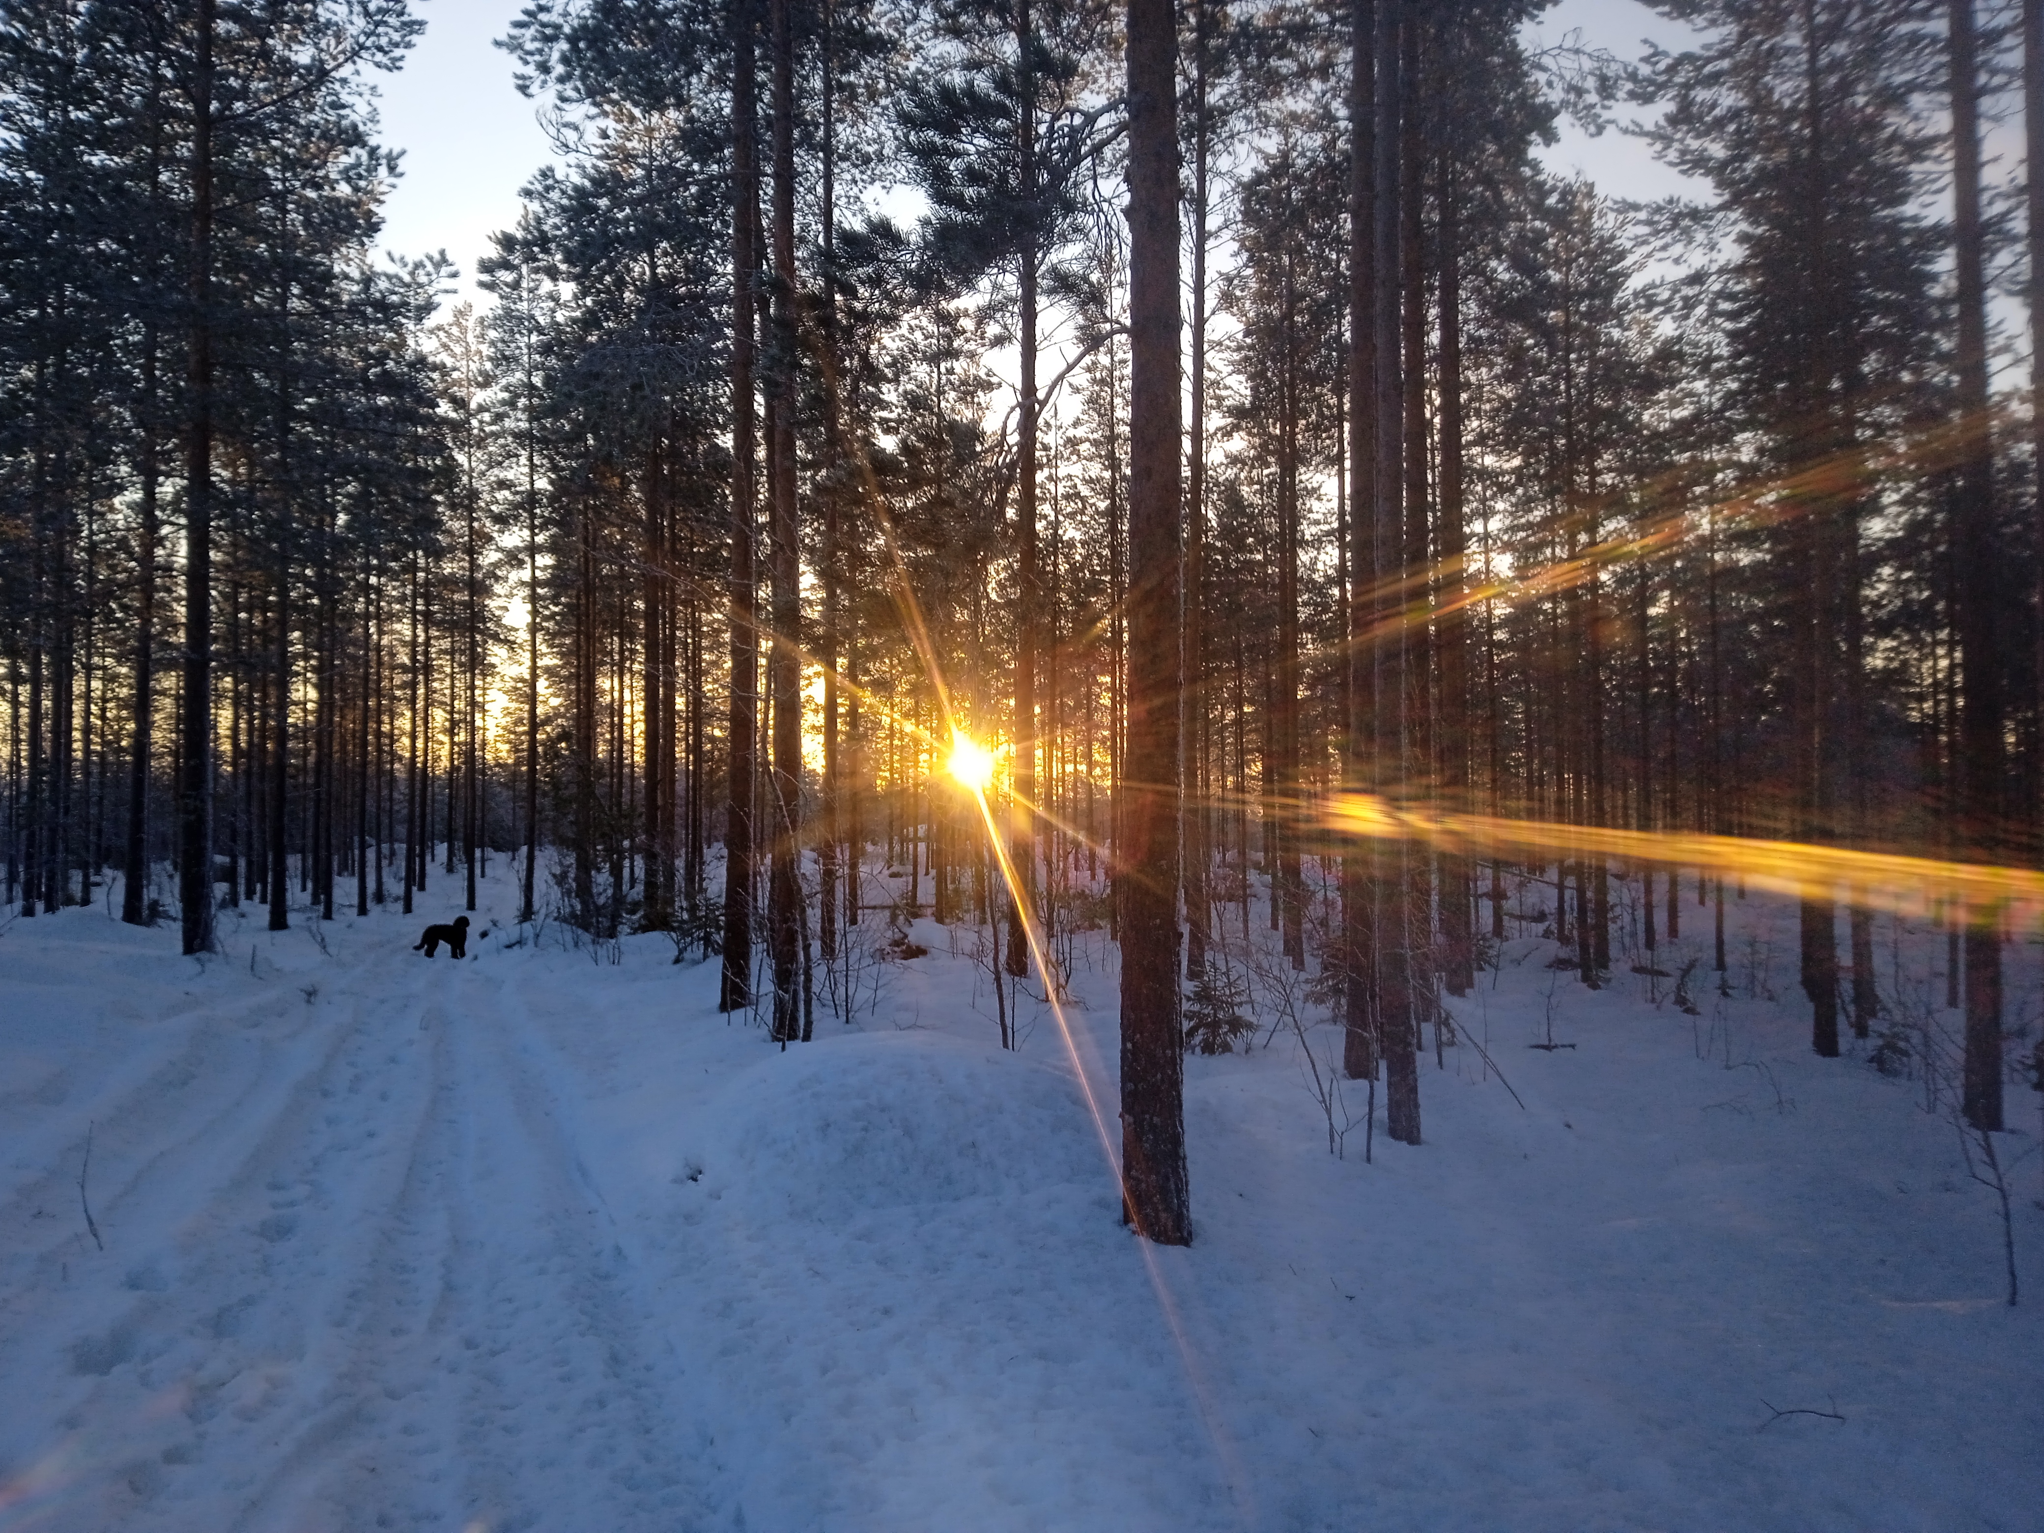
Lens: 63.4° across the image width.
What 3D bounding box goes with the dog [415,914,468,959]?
[{"bbox_3d":[-7.893,2.332,22.500,0.720,0.590,0.240,0,-2,-10],"label":"dog"}]

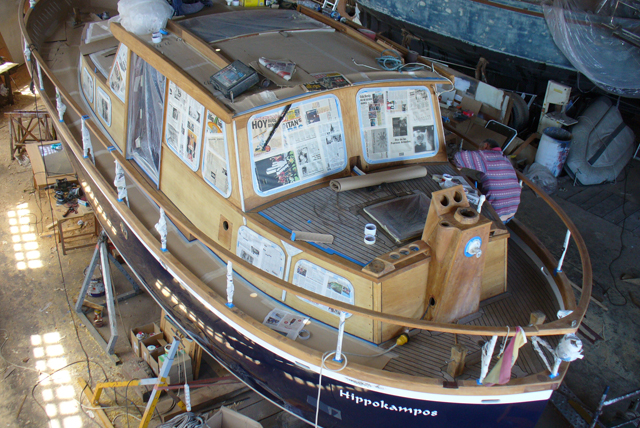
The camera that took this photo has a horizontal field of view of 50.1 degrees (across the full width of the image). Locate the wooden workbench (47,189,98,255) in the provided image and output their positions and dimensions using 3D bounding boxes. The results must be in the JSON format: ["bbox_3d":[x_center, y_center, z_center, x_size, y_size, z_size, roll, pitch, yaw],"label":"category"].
[{"bbox_3d":[-4.055,0.060,11.311,0.650,0.620,1.180,-16,34,-26],"label":"wooden workbench"}]

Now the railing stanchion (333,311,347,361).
[{"bbox_3d":[0.153,0.894,5.009,0.060,0.470,0.060,-13,33,-28],"label":"railing stanchion"}]

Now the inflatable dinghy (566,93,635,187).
[{"bbox_3d":[5.560,-1.357,13.594,2.200,1.380,0.460,-41,15,-36],"label":"inflatable dinghy"}]

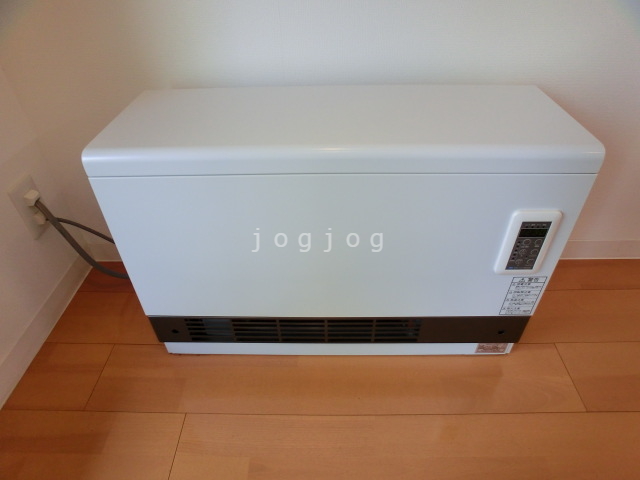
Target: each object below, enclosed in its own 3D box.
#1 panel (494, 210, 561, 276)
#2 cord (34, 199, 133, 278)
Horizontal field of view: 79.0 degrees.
[{"bbox_3d":[0.338,0.008,0.638,0.076,0.131,0.015,0,39,1],"label":"panel"},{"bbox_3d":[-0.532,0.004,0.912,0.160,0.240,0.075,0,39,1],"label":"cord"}]

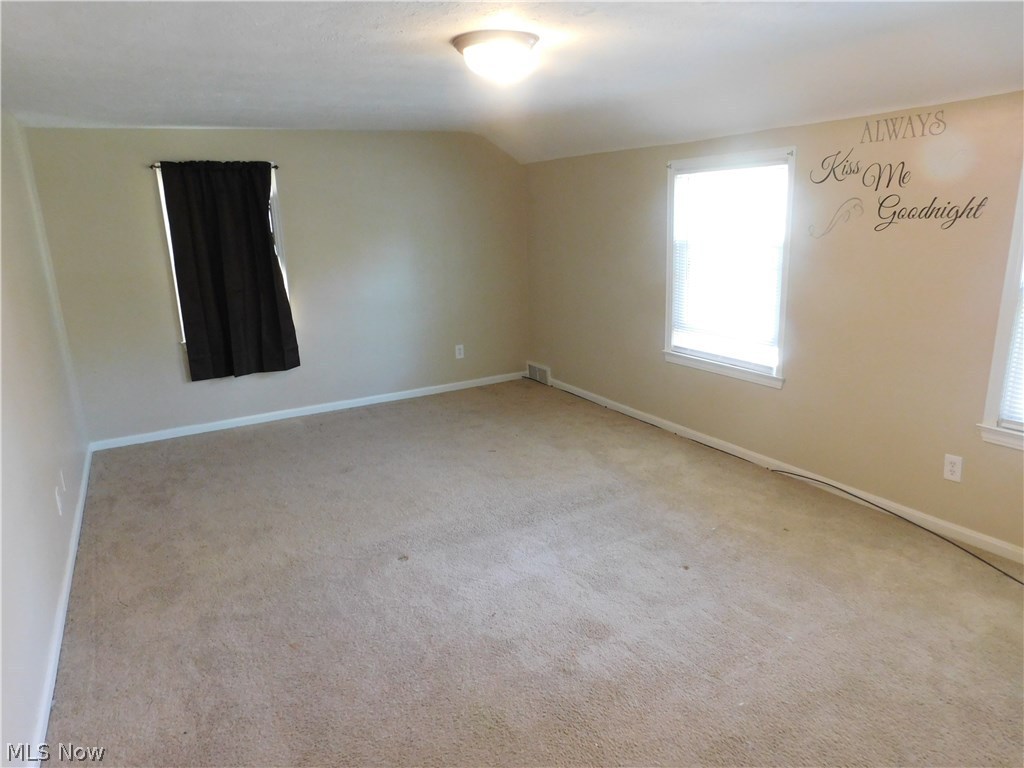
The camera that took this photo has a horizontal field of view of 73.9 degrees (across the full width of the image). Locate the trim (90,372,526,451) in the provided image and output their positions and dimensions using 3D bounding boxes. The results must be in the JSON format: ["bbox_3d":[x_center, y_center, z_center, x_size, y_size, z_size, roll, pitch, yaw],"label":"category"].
[{"bbox_3d":[-1.361,0.173,5.487,3.520,0.063,0.018,-10,16,-27],"label":"trim"}]

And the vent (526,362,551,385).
[{"bbox_3d":[0.257,-0.094,6.108,0.040,0.154,0.385,-10,16,-27],"label":"vent"}]

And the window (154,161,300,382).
[{"bbox_3d":[-1.999,-0.802,4.861,0.775,1.488,0.090,-10,16,-27],"label":"window"}]

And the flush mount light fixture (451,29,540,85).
[{"bbox_3d":[-0.062,-1.219,2.565,0.338,0.131,0.338,-2,14,1],"label":"flush mount light fixture"}]

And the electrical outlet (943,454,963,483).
[{"bbox_3d":[1.962,0.378,3.031,0.010,0.115,0.069,-10,16,-27],"label":"electrical outlet"}]

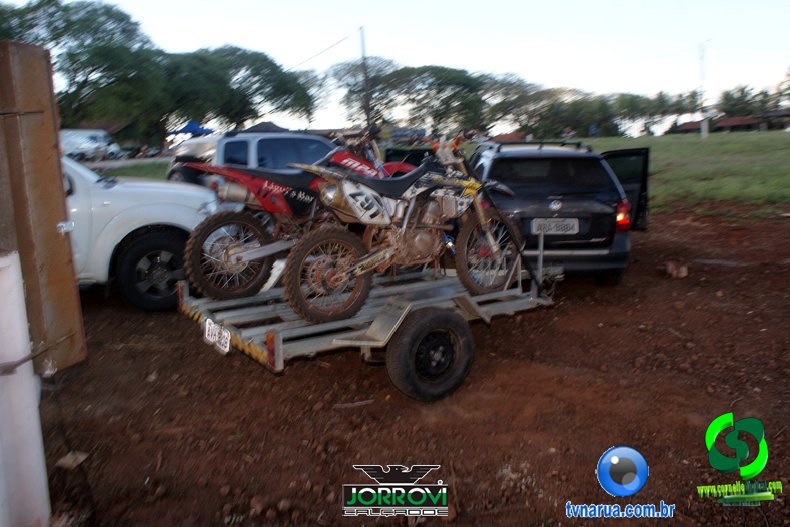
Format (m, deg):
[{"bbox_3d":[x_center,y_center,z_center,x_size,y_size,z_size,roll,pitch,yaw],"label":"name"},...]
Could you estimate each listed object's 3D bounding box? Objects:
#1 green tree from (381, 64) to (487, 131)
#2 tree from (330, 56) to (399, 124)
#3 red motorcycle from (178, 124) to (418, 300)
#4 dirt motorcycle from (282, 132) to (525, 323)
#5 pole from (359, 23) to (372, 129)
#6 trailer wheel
[{"bbox_3d":[3.887,-14.038,60.477,9.800,8.900,9.500,-1,10,0],"label":"green tree"},{"bbox_3d":[-2.639,-15.154,64.313,7.500,10.000,7.500,-1,10,0],"label":"tree"},{"bbox_3d":[-0.679,-0.410,5.432,2.130,1.270,0.820,-7,12,-29],"label":"red motorcycle"},{"bbox_3d":[0.123,-0.314,4.924,2.130,1.270,0.820,-7,12,-30],"label":"dirt motorcycle"},{"bbox_3d":[-1.948,-11.044,43.719,0.320,9.300,0.320,-1,10,0],"label":"pole"},{"bbox_3d":[0.226,0.561,4.267,0.580,0.580,0.180,-7,12,-30],"label":"trailer wheel"}]

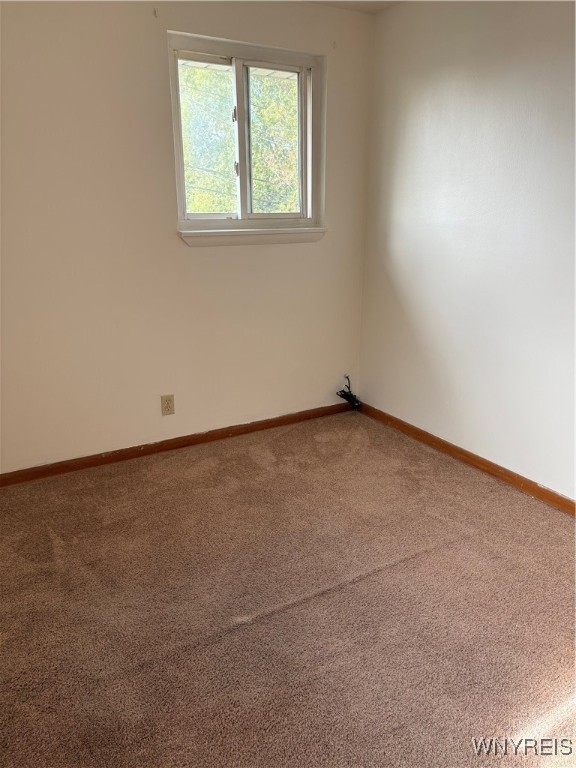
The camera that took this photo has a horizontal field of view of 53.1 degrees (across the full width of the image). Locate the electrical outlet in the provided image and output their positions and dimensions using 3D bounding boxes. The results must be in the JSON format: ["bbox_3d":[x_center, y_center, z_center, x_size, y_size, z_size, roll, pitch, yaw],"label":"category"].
[{"bbox_3d":[-0.660,0.117,3.150,0.071,0.115,0.010,-10,20,-29],"label":"electrical outlet"}]

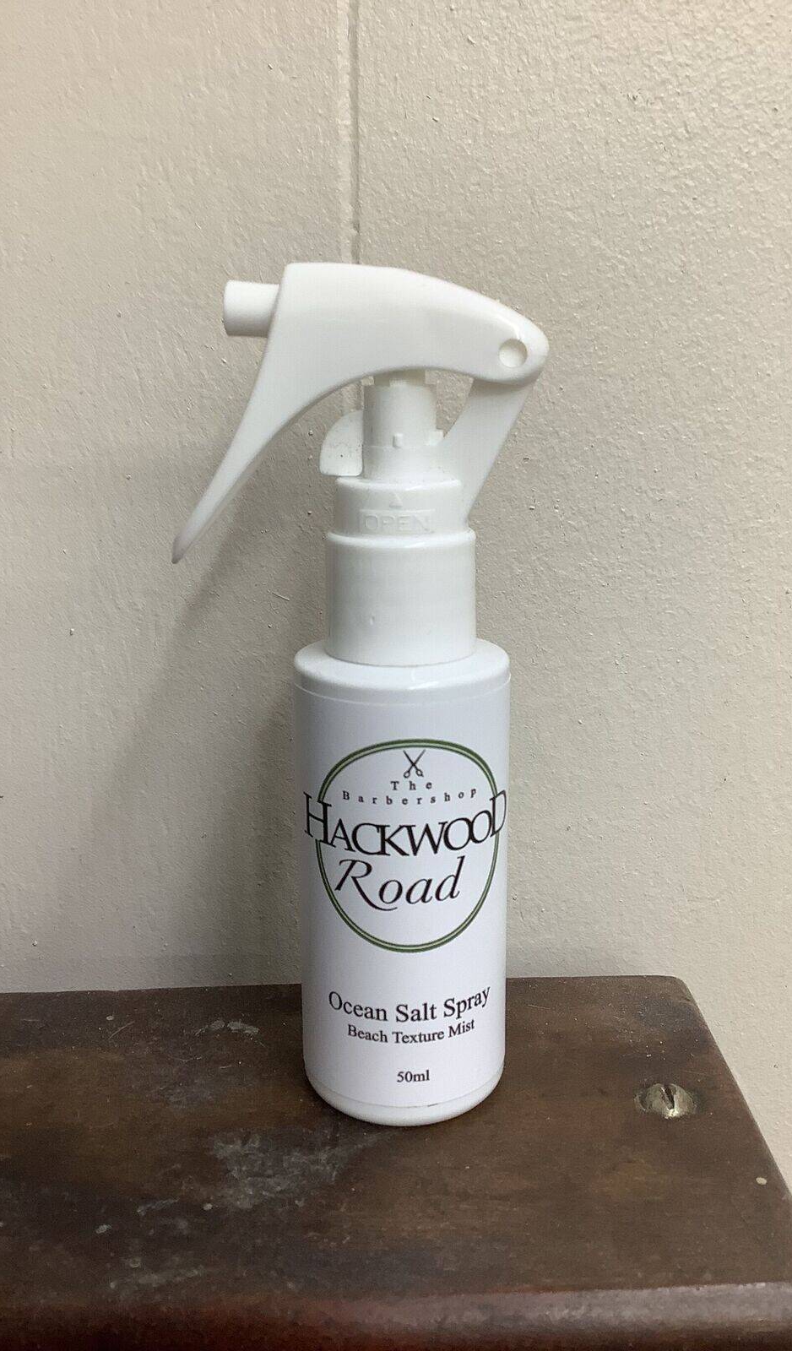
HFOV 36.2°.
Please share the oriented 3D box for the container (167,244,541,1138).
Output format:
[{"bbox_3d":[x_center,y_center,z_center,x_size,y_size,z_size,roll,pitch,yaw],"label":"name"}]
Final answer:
[{"bbox_3d":[-0.006,0.004,0.198,0.058,0.136,0.035,1,14,4],"label":"container"}]

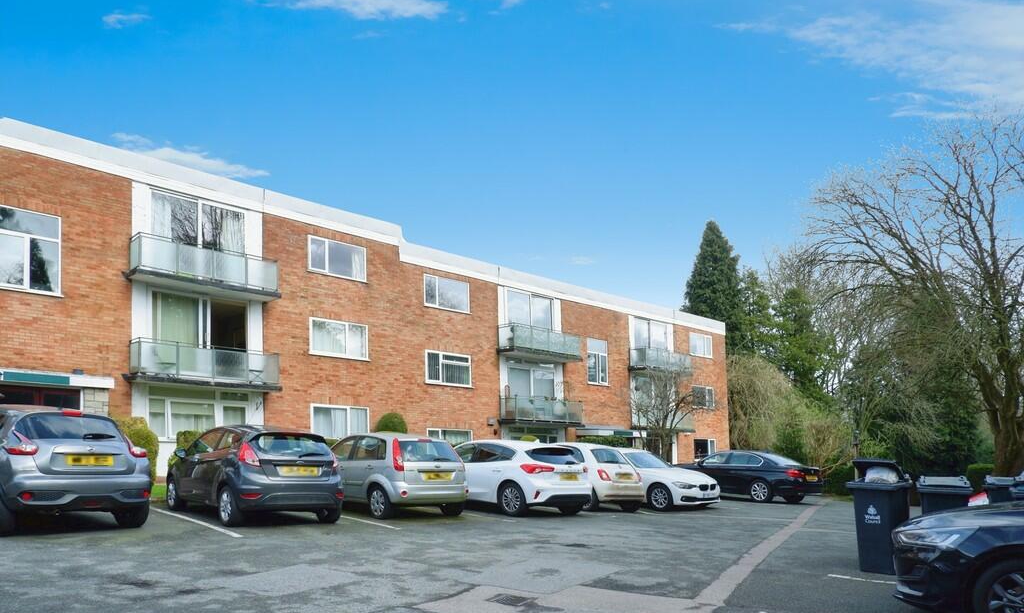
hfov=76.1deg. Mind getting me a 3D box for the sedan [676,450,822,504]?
[{"bbox_3d":[6.993,5.206,20.331,1.890,1.464,4.900,11,-15,-37],"label":"sedan"}]

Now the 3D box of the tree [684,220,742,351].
[{"bbox_3d":[12.877,2.312,42.741,4.600,16.829,4.600,2,-12,0],"label":"tree"}]

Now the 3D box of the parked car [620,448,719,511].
[{"bbox_3d":[3.238,4.469,17.284,1.841,1.429,4.633,12,-15,-38],"label":"parked car"}]

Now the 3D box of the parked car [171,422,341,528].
[{"bbox_3d":[-4.536,2.840,11.301,1.752,1.485,3.970,13,-16,-40],"label":"parked car"}]

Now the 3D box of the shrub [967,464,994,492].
[{"bbox_3d":[13.987,5.394,19.637,1.000,1.327,1.000,2,-12,0],"label":"shrub"}]

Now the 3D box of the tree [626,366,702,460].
[{"bbox_3d":[5.871,4.542,24.976,3.000,4.597,3.000,2,-12,0],"label":"tree"}]

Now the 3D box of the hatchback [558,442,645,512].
[{"bbox_3d":[1.514,4.141,16.102,1.657,1.488,3.560,14,-17,-43],"label":"hatchback"}]

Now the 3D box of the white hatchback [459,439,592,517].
[{"bbox_3d":[-0.293,3.763,14.644,1.855,1.465,4.378,13,-16,-43],"label":"white hatchback"}]

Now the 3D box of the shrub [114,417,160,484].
[{"bbox_3d":[-8.889,3.446,15.477,1.500,1.714,1.500,2,-12,0],"label":"shrub"}]

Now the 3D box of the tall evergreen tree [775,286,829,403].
[{"bbox_3d":[15.463,4.044,35.605,3.600,10.683,3.600,2,-12,0],"label":"tall evergreen tree"}]

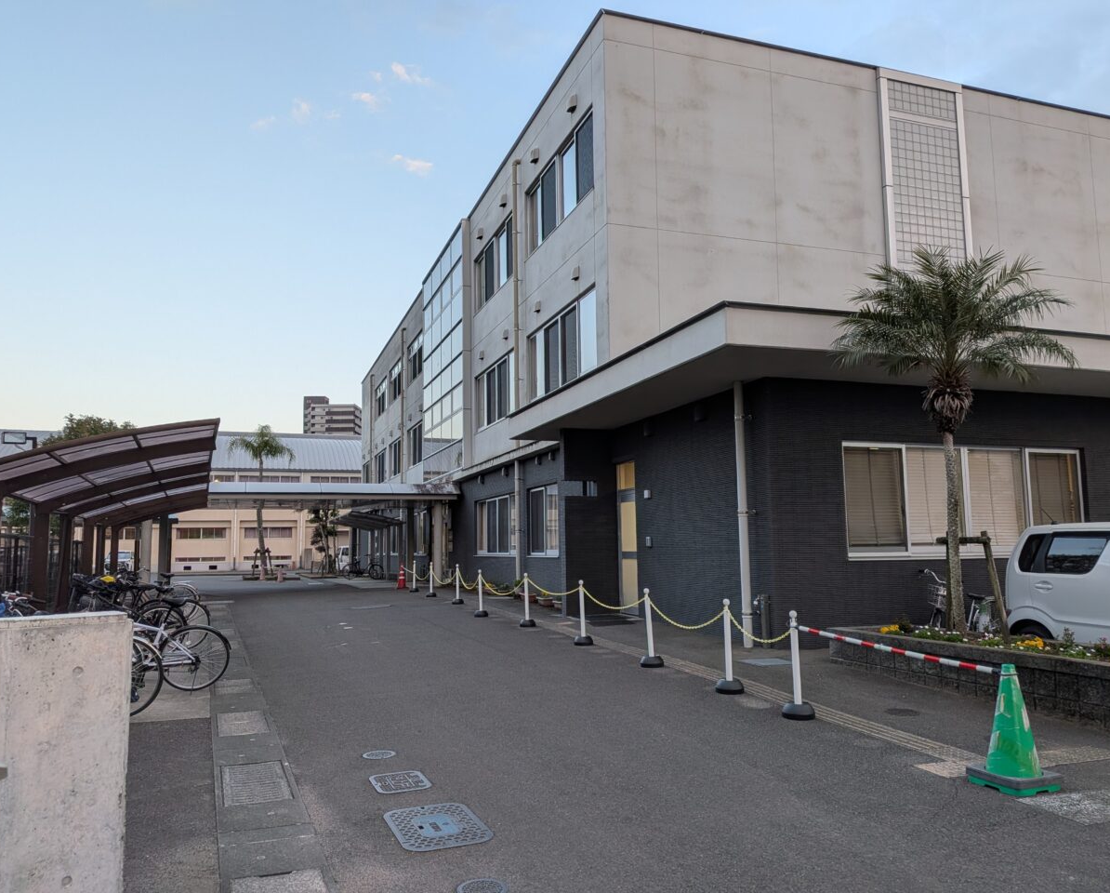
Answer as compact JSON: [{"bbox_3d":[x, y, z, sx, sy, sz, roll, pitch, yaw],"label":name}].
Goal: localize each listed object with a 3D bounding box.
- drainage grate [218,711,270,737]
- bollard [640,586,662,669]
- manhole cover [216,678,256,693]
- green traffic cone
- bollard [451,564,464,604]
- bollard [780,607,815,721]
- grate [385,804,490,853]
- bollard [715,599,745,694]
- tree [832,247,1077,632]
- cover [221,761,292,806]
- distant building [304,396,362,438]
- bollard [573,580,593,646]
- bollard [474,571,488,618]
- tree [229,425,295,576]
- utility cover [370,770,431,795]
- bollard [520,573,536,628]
[{"bbox_3d":[-2.797,2.502,7.385,0.402,0.050,0.968,2,-7,-23],"label":"drainage grate"},{"bbox_3d":[1.099,2.109,9.609,0.283,0.883,0.283,-1,-6,0],"label":"bollard"},{"bbox_3d":[-3.406,2.566,8.774,0.400,0.030,0.970,2,-7,-23],"label":"manhole cover"},{"bbox_3d":[2.793,1.710,5.061,0.370,0.715,0.370,2,-7,-24],"label":"green traffic cone"},{"bbox_3d":[-2.221,3.147,18.899,0.283,0.883,0.283,1,-6,-19],"label":"bollard"},{"bbox_3d":[2.073,1.847,7.077,0.275,0.890,0.275,1,-7,-19],"label":"bollard"},{"bbox_3d":[-0.640,2.061,4.458,0.470,0.030,0.653,2,-7,-24],"label":"grate"},{"bbox_3d":[1.682,1.933,8.037,0.283,0.883,0.283,-1,-6,0],"label":"bollard"},{"bbox_3d":[4.546,-0.083,9.611,2.704,4.540,2.623,1,-6,-19],"label":"tree"},{"bbox_3d":[-2.034,2.301,5.606,0.402,0.050,0.968,2,-7,-23],"label":"cover"},{"bbox_3d":[-79.189,8.758,304.759,20.607,52.500,22.000,-1,-6,1],"label":"distant building"},{"bbox_3d":[0.376,2.335,11.633,0.283,0.883,0.283,-1,-6,0],"label":"bollard"},{"bbox_3d":[-1.471,2.902,16.404,0.275,0.890,0.275,1,-7,-19],"label":"bollard"},{"bbox_3d":[-13.557,2.472,38.376,3.100,7.000,3.100,1,-7,-19],"label":"tree"},{"bbox_3d":[-0.987,2.154,5.269,0.347,0.030,0.419,2,-7,-22],"label":"utility cover"},{"bbox_3d":[-0.483,2.699,14.644,0.275,0.890,0.275,-1,-6,0],"label":"bollard"}]

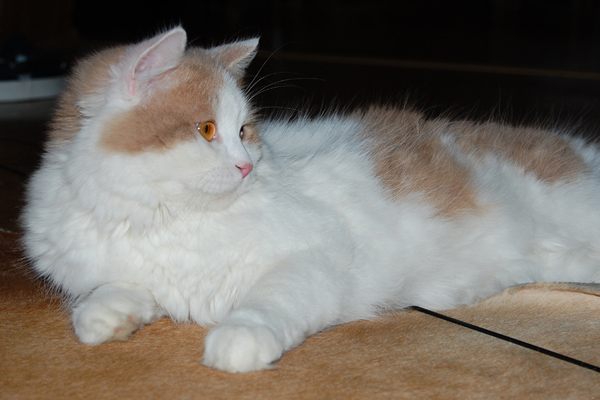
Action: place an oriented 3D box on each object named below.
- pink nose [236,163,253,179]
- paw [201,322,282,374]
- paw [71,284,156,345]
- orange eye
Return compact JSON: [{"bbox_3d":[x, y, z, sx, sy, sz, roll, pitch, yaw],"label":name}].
[{"bbox_3d":[-0.043,-0.023,1.010,0.008,0.011,0.014,10,20,30],"label":"pink nose"},{"bbox_3d":[-0.041,0.106,0.935,0.054,0.036,0.058,4,18,14],"label":"paw"},{"bbox_3d":[-0.141,0.087,0.985,0.064,0.042,0.052,-16,23,-43],"label":"paw"},{"bbox_3d":[-0.073,-0.054,1.020,0.010,0.015,0.017,15,22,40],"label":"orange eye"}]

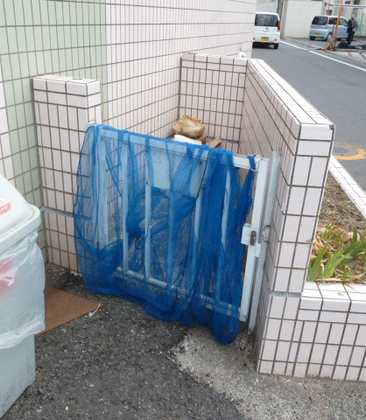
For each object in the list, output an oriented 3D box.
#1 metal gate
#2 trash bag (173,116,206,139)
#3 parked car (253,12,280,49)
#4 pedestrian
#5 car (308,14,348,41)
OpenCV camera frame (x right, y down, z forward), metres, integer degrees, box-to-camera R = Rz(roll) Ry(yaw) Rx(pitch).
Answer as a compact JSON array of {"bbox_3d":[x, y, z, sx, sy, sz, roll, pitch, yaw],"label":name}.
[{"bbox_3d":[-0.125,0.087,1.755,0.840,0.800,0.180,15,27,24],"label":"metal gate"},{"bbox_3d":[0.043,-0.605,2.930,0.215,0.140,0.170,5,25,5],"label":"trash bag"},{"bbox_3d":[4.331,-9.706,21.892,1.475,1.670,3.395,4,25,2],"label":"parked car"},{"bbox_3d":[9.556,-10.120,22.800,0.320,1.670,0.470,-11,28,-27],"label":"pedestrian"},{"bbox_3d":[10.802,-12.889,28.849,3.395,1.600,1.475,-18,32,-38],"label":"car"}]

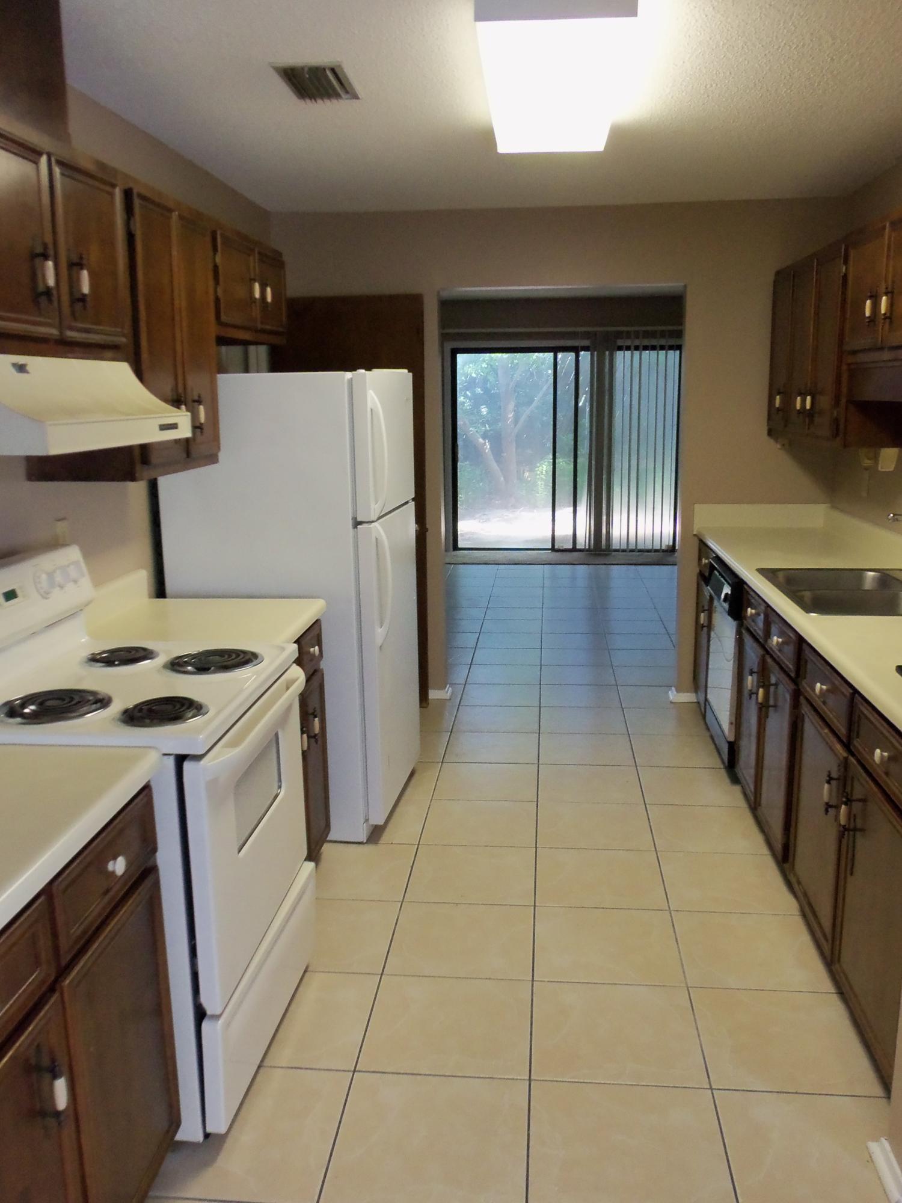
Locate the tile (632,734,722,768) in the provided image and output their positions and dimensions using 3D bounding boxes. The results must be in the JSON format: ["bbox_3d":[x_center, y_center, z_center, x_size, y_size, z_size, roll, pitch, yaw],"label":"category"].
[{"bbox_3d":[1.024,0.676,4.364,0.410,0.012,0.397,0,12,6],"label":"tile"}]

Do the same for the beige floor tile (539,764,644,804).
[{"bbox_3d":[0.572,0.758,4.019,0.420,0.012,0.396,0,12,6],"label":"beige floor tile"}]

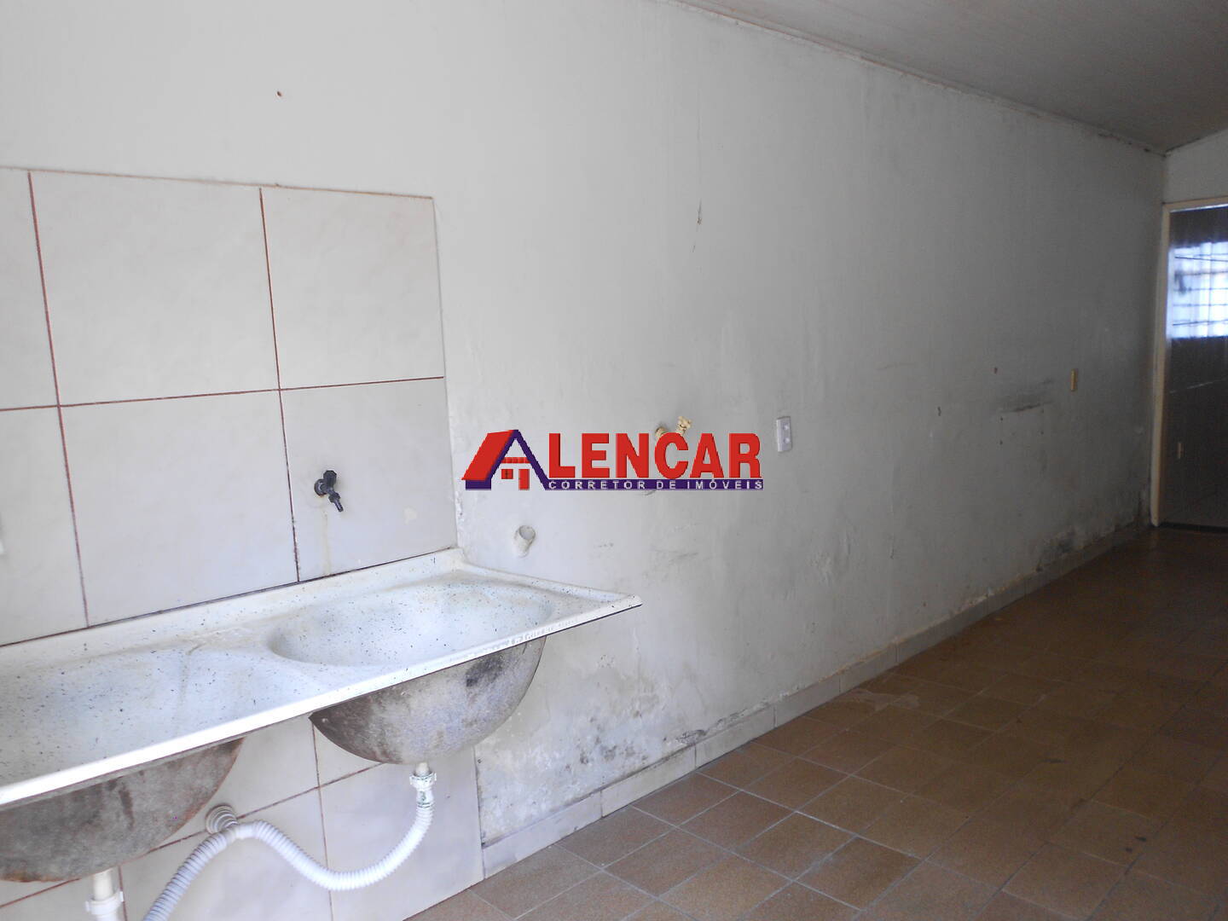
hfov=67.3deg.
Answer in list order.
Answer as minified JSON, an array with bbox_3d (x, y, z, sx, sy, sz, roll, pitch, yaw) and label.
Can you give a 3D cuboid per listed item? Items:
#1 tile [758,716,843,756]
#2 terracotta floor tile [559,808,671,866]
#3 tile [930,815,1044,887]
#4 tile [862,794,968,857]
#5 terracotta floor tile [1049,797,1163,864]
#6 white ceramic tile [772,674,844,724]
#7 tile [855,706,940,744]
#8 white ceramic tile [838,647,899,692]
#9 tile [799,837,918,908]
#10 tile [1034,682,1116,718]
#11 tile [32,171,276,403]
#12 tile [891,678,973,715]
[{"bbox_3d":[0.661,0.986,3.289,0.294,0.010,0.201,-9,9,-43],"label":"tile"},{"bbox_3d":[0.009,1.106,2.712,0.296,0.010,0.203,-9,9,-43],"label":"terracotta floor tile"},{"bbox_3d":[1.012,1.065,2.501,0.294,0.009,0.200,-10,9,-42],"label":"tile"},{"bbox_3d":[0.866,1.048,2.636,0.294,0.010,0.201,-9,9,-43],"label":"tile"},{"bbox_3d":[1.390,1.050,2.601,0.297,0.010,0.203,-10,9,-42],"label":"terracotta floor tile"},{"bbox_3d":[0.743,0.908,3.524,0.432,0.083,0.010,-9,9,-43],"label":"white ceramic tile"},{"bbox_3d":[1.019,0.958,3.341,0.294,0.010,0.201,-9,9,-43],"label":"tile"},{"bbox_3d":[1.064,0.869,3.853,0.432,0.079,0.010,-9,9,-43],"label":"white ceramic tile"},{"bbox_3d":[0.648,1.084,2.434,0.294,0.010,0.201,-9,9,-43],"label":"tile"},{"bbox_3d":[1.760,0.919,3.507,0.297,0.010,0.203,-10,9,-42],"label":"tile"},{"bbox_3d":[-0.915,-0.350,1.882,0.428,0.437,0.009,-10,9,-42],"label":"tile"},{"bbox_3d":[1.253,0.934,3.613,0.297,0.010,0.203,-10,9,-42],"label":"tile"}]

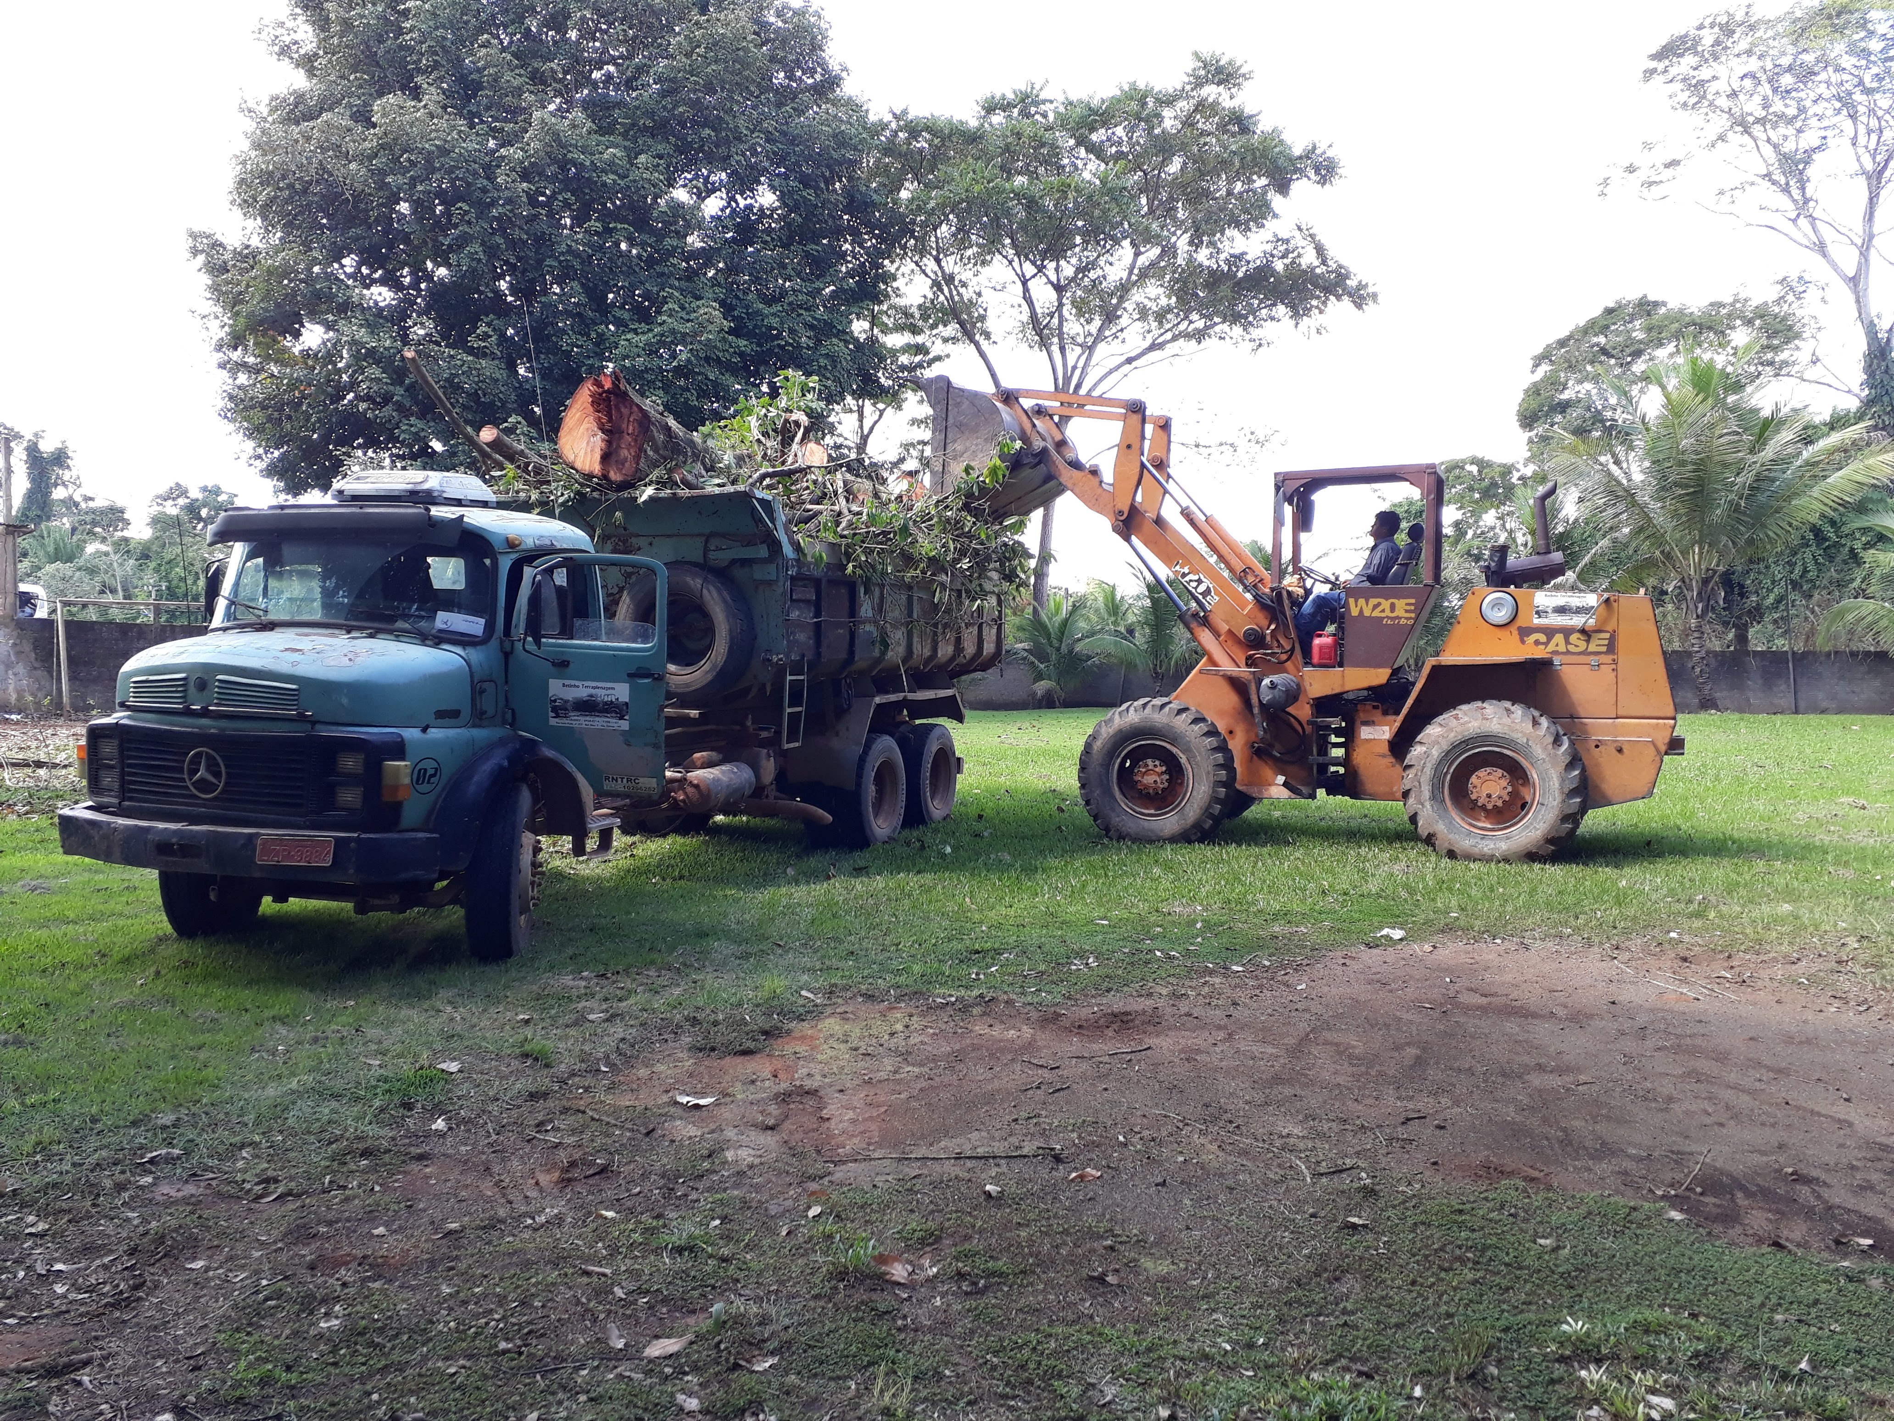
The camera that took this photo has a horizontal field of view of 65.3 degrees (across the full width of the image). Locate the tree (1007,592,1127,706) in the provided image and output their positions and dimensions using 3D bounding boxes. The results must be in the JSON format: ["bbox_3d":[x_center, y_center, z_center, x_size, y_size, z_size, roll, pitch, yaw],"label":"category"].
[{"bbox_3d":[3.669,-1.786,45.466,3.800,3.600,3.700,0,2,0],"label":"tree"}]

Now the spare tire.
[{"bbox_3d":[-1.877,-0.555,10.650,1.020,1.020,0.280,1,2,20],"label":"spare tire"}]

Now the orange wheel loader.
[{"bbox_3d":[3.083,-0.939,13.074,6.200,4.080,2.430,1,2,26],"label":"orange wheel loader"}]

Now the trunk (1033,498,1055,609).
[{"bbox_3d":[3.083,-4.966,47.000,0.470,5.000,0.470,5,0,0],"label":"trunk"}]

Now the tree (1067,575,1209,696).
[{"bbox_3d":[5.920,-2.152,45.954,4.300,4.300,4.100,0,2,0],"label":"tree"}]

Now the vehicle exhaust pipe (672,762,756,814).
[{"bbox_3d":[-1.646,0.547,10.500,0.290,0.290,0.800,1,6,16],"label":"vehicle exhaust pipe"}]

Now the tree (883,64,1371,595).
[{"bbox_3d":[4.914,-10.381,46.678,15.500,20.700,14.500,0,2,0],"label":"tree"}]

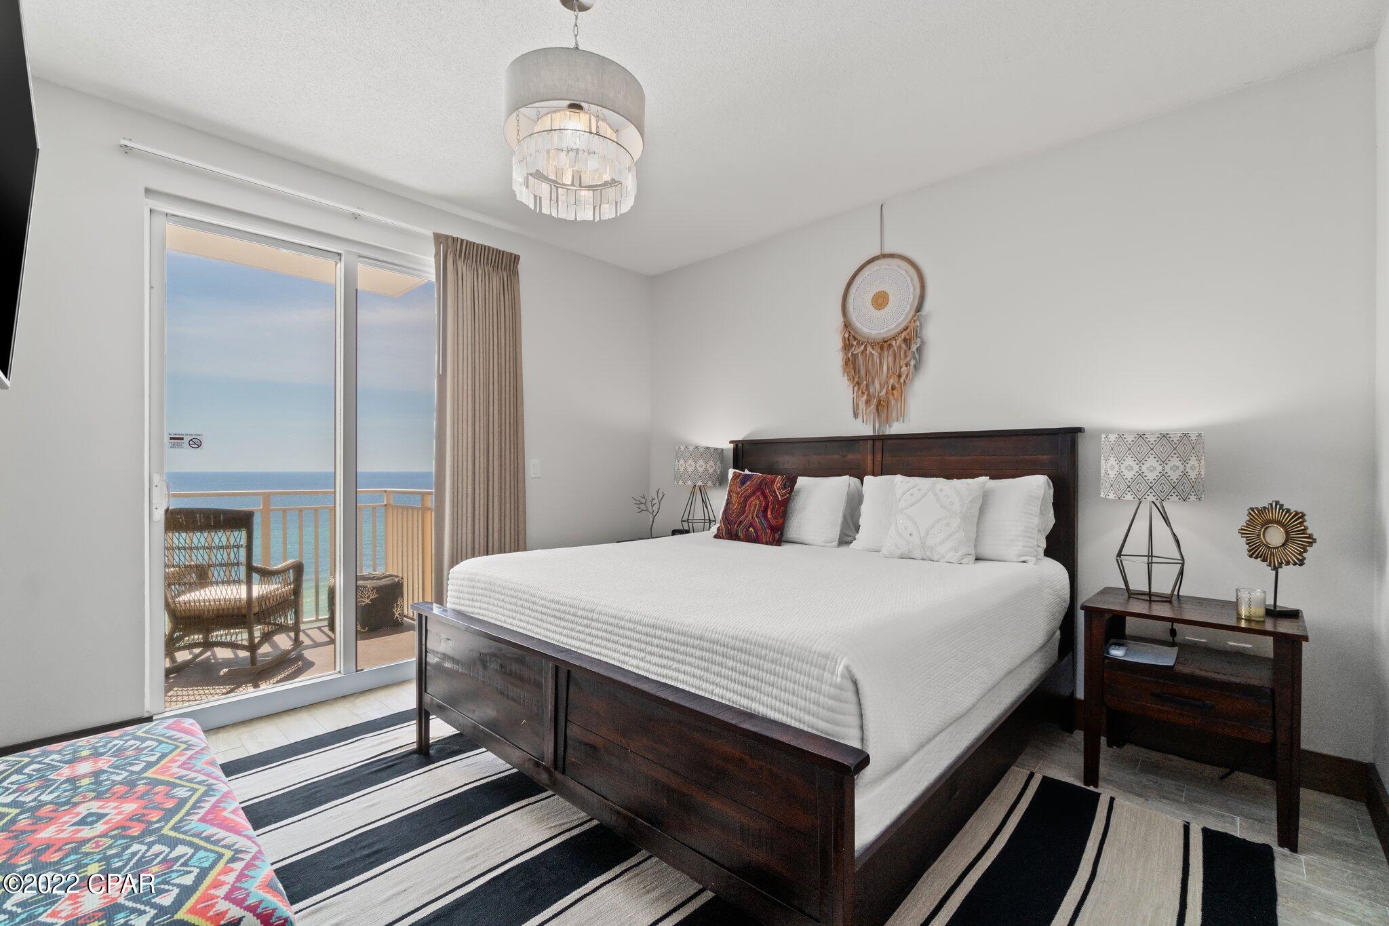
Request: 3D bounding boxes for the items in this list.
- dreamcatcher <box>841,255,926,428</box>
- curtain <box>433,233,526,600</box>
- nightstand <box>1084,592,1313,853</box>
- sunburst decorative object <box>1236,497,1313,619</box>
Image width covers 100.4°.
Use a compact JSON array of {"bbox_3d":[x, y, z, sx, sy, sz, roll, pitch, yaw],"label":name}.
[{"bbox_3d":[1.066,-0.691,3.326,0.495,1.010,0.060,0,0,43],"label":"dreamcatcher"},{"bbox_3d":[-1.287,-0.073,3.544,0.140,2.500,0.600,0,0,43],"label":"curtain"},{"bbox_3d":[1.878,0.896,2.196,0.600,0.690,0.490,0,0,43],"label":"nightstand"},{"bbox_3d":[2.093,0.345,2.083,0.235,0.405,0.080,0,0,12],"label":"sunburst decorative object"}]

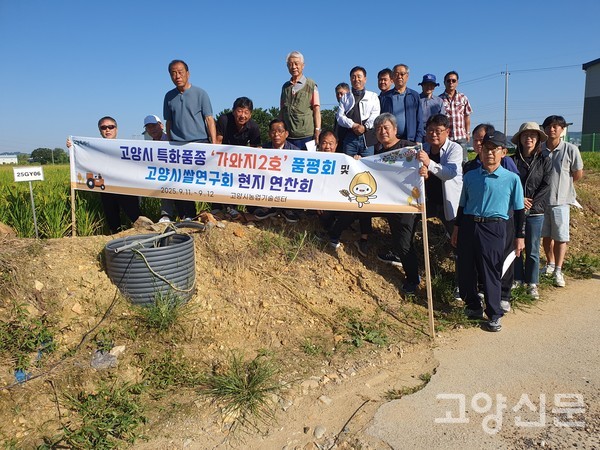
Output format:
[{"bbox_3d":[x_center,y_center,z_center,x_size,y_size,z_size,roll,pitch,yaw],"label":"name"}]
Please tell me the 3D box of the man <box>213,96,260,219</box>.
[{"bbox_3d":[-0.582,-0.631,4.271,0.520,1.128,0.550,-2,9,-3],"label":"man"}]

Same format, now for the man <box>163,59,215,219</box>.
[{"bbox_3d":[-1.101,-0.868,4.698,0.540,1.660,0.340,-2,9,-1],"label":"man"}]

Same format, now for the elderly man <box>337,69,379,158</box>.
[{"bbox_3d":[0.625,-0.783,4.789,0.540,1.730,0.340,1,9,18],"label":"elderly man"}]

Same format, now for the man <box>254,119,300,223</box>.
[{"bbox_3d":[-0.214,-0.518,4.290,0.530,0.959,0.580,-1,9,5],"label":"man"}]

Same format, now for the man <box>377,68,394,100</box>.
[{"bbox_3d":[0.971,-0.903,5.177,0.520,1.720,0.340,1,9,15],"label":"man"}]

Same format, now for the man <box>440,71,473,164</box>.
[{"bbox_3d":[2.034,-1.140,5.907,0.480,1.700,0.300,2,10,25],"label":"man"}]

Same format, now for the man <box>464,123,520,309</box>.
[{"bbox_3d":[1.825,-0.075,4.297,0.550,1.757,0.360,2,10,25],"label":"man"}]

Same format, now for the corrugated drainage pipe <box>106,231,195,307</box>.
[{"bbox_3d":[-1.332,0.377,4.019,0.760,0.450,0.760,-2,9,0],"label":"corrugated drainage pipe"}]

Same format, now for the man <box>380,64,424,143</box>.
[{"bbox_3d":[1.146,-0.944,5.140,0.520,1.700,0.320,1,9,16],"label":"man"}]

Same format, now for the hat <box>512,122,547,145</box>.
[{"bbox_3d":[2.054,-0.819,4.035,0.330,0.170,0.340,3,10,27],"label":"hat"}]

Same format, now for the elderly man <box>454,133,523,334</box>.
[{"bbox_3d":[1.605,0.055,3.840,0.600,1.681,0.420,3,10,30],"label":"elderly man"}]

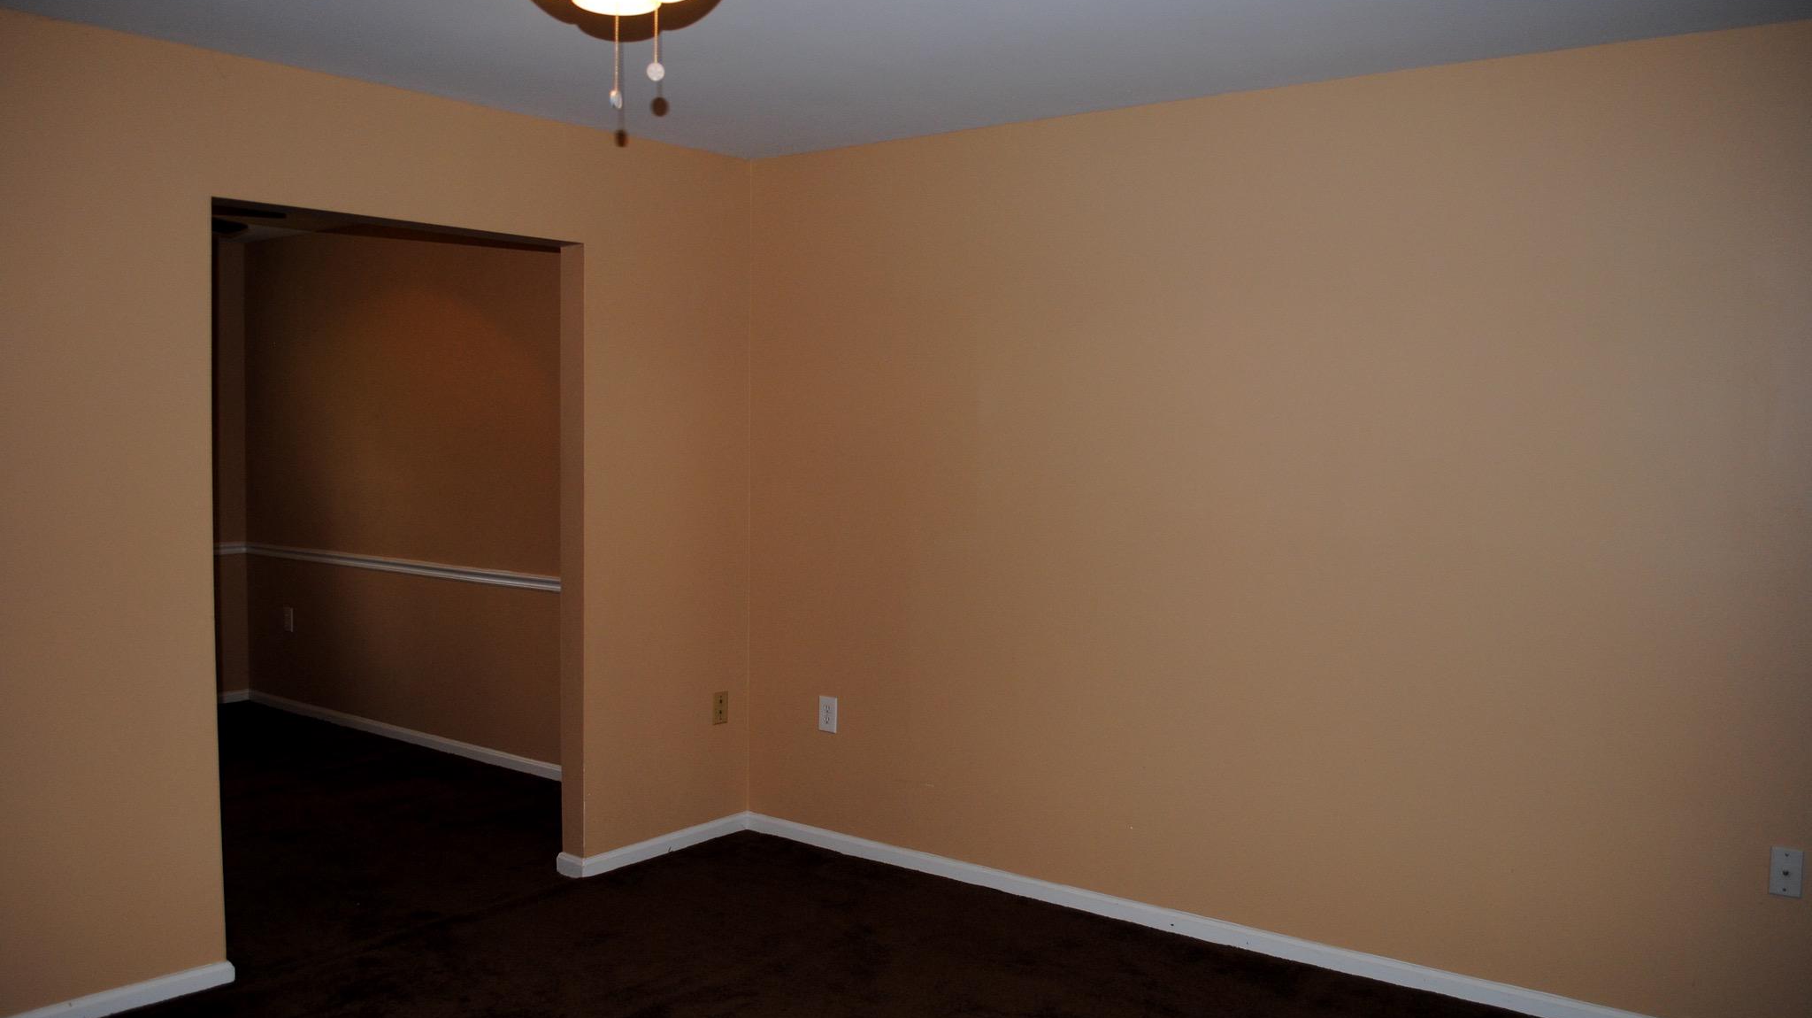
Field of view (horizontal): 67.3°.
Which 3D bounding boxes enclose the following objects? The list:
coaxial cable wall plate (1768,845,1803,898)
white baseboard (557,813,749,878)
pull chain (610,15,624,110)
[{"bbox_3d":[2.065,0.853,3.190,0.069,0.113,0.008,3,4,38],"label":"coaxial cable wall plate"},{"bbox_3d":[-0.867,1.154,4.761,0.130,0.070,0.790,3,4,38],"label":"white baseboard"},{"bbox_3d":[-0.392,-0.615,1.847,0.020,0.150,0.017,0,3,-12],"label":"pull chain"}]

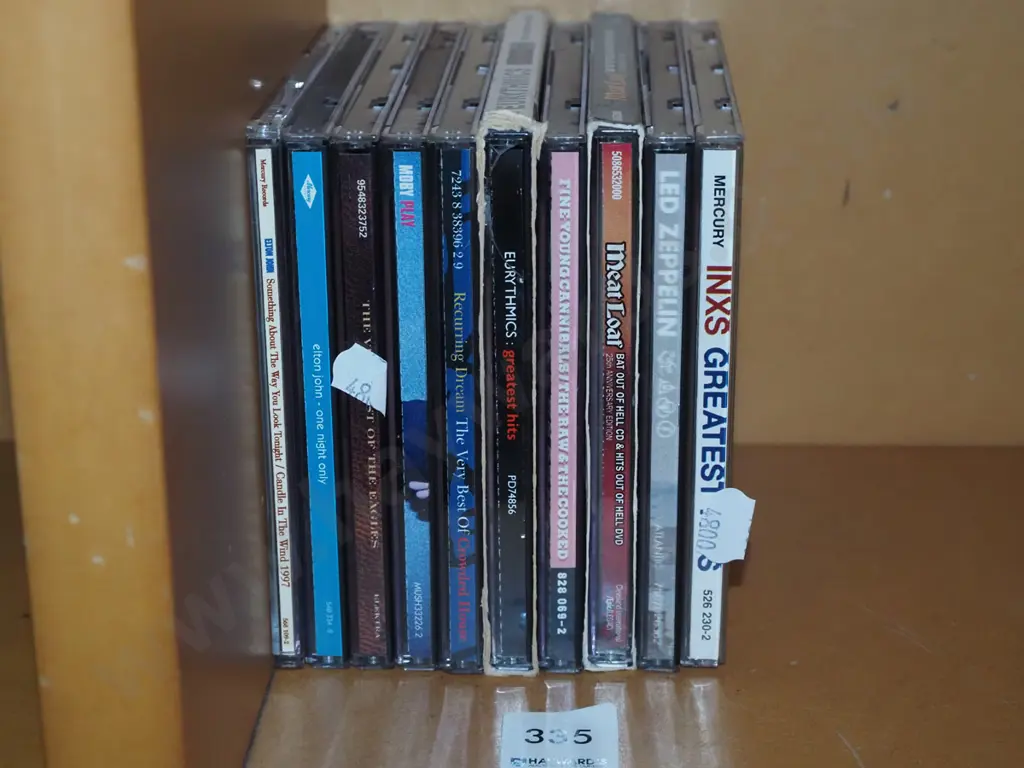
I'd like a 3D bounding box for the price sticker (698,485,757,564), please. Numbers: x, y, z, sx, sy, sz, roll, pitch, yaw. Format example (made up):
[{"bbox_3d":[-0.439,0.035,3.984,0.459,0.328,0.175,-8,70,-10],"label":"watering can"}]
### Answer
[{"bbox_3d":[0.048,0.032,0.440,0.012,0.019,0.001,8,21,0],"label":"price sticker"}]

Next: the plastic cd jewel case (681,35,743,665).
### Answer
[{"bbox_3d":[0.048,-0.018,0.496,0.010,0.124,0.142,1,20,3],"label":"plastic cd jewel case"}]

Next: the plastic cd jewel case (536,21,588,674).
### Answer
[{"bbox_3d":[0.014,-0.017,0.493,0.010,0.125,0.142,1,20,2],"label":"plastic cd jewel case"}]

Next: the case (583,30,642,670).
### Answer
[{"bbox_3d":[0.025,-0.018,0.495,0.012,0.127,0.143,0,20,3],"label":"case"}]

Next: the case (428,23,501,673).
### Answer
[{"bbox_3d":[-0.009,-0.017,0.494,0.010,0.125,0.142,0,20,2],"label":"case"}]

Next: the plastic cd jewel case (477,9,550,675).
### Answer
[{"bbox_3d":[0.002,-0.018,0.493,0.013,0.127,0.143,0,21,2],"label":"plastic cd jewel case"}]

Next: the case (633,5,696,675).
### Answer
[{"bbox_3d":[0.037,-0.017,0.494,0.010,0.125,0.142,1,20,3],"label":"case"}]

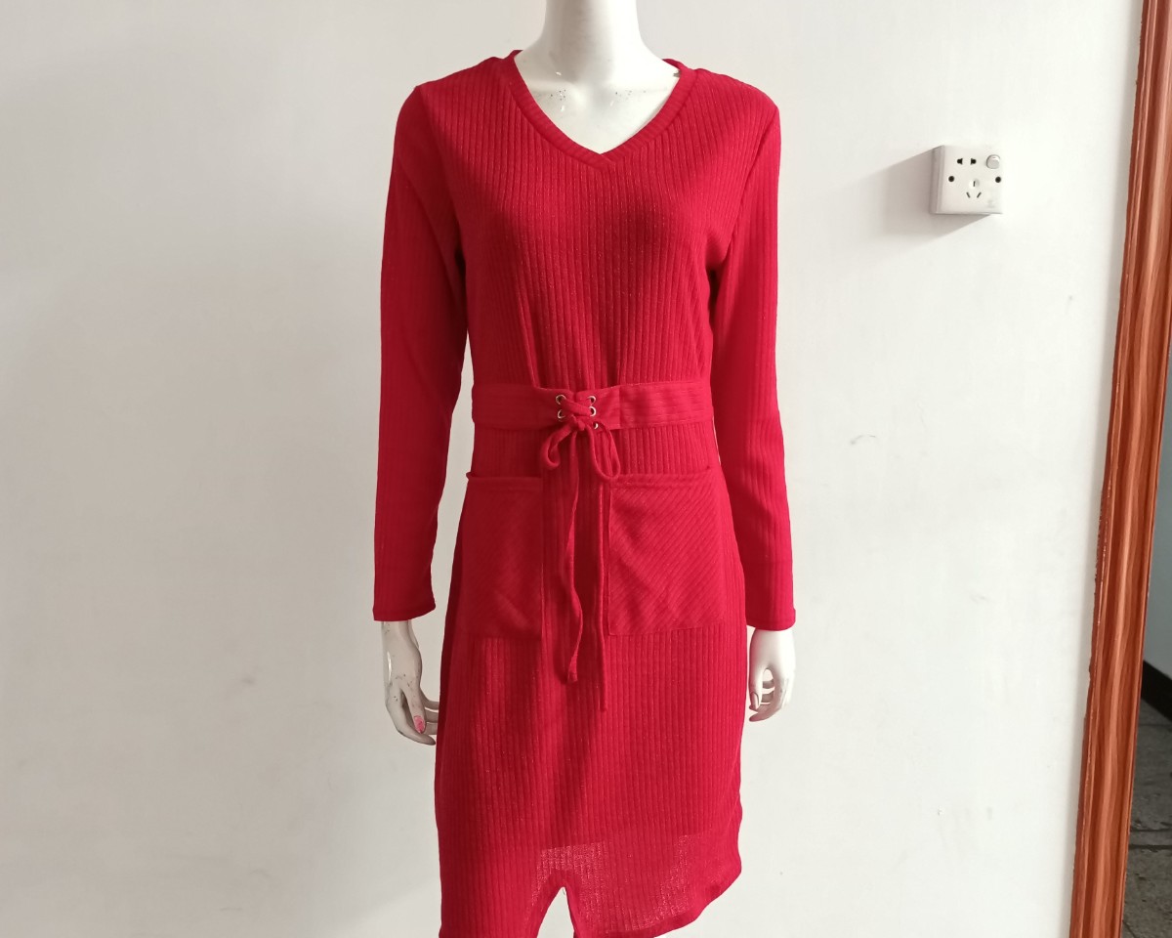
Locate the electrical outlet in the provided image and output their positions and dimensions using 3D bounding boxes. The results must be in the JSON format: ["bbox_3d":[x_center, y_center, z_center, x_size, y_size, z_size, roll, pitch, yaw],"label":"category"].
[{"bbox_3d":[0.498,-0.374,1.469,0.086,0.086,0.039,0,10,0],"label":"electrical outlet"}]

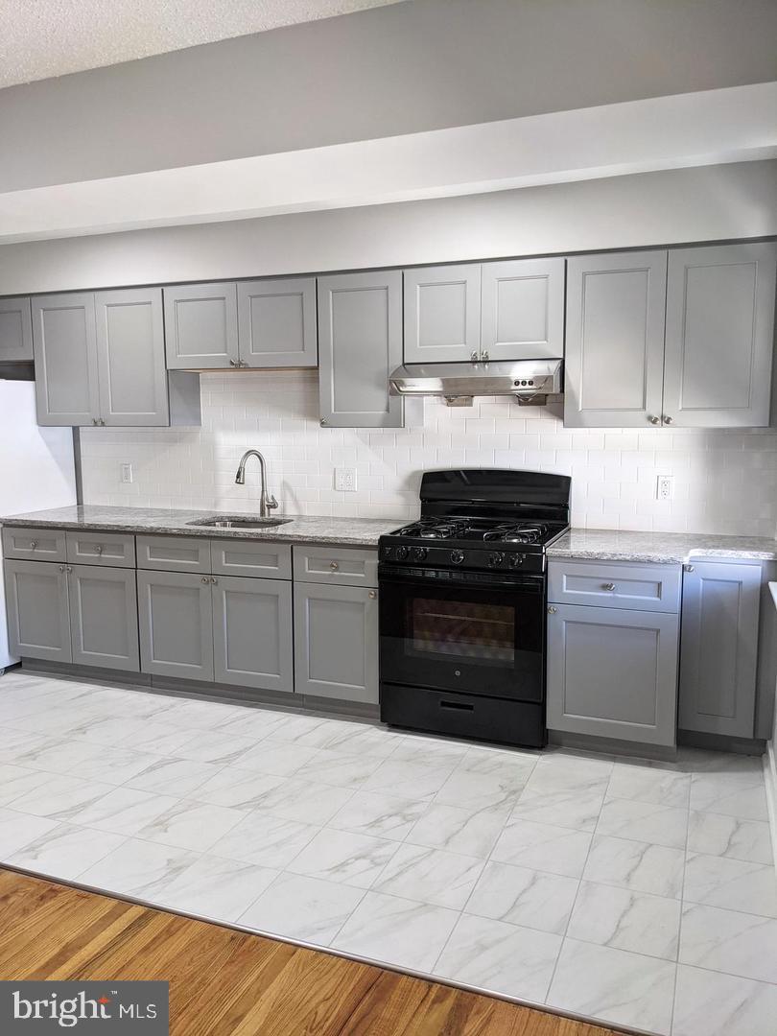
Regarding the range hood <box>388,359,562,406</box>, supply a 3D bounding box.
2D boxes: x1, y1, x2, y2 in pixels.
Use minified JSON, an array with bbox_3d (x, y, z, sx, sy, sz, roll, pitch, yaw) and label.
[{"bbox_3d":[0.450,-0.638,3.799,0.757,0.180,0.500,3,7,21],"label":"range hood"}]

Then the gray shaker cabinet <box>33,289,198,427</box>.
[{"bbox_3d":[-1.573,-0.897,4.677,0.924,0.740,0.310,3,7,21],"label":"gray shaker cabinet"}]

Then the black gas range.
[{"bbox_3d":[0.423,0.384,3.829,0.760,1.185,0.655,3,7,21],"label":"black gas range"}]

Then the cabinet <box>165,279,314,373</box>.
[{"bbox_3d":[-0.719,-1.010,4.323,0.913,0.436,0.310,3,7,21],"label":"cabinet"}]

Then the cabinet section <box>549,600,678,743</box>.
[{"bbox_3d":[1.037,0.609,3.644,0.534,0.554,0.590,3,8,21],"label":"cabinet section"}]

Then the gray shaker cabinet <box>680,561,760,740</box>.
[{"bbox_3d":[1.460,0.519,3.570,0.305,0.748,0.440,3,7,21],"label":"gray shaker cabinet"}]

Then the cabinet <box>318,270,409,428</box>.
[{"bbox_3d":[-0.082,-0.831,4.091,0.456,0.740,0.310,3,7,21],"label":"cabinet"}]

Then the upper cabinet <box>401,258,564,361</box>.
[{"bbox_3d":[0.484,-0.954,3.850,0.763,0.440,0.310,3,7,21],"label":"upper cabinet"}]

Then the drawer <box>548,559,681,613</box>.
[{"bbox_3d":[1.016,0.249,3.557,0.530,0.186,0.530,3,7,21],"label":"drawer"}]

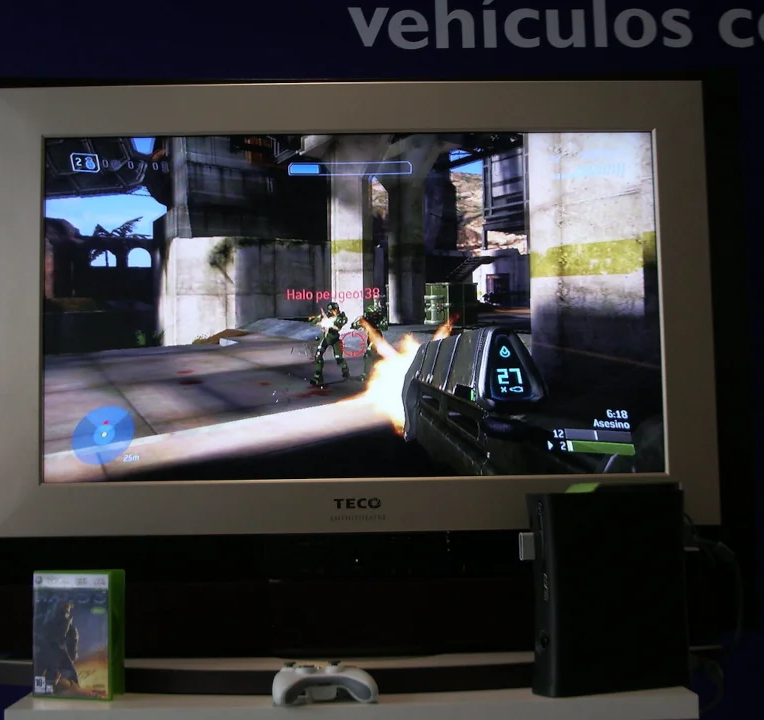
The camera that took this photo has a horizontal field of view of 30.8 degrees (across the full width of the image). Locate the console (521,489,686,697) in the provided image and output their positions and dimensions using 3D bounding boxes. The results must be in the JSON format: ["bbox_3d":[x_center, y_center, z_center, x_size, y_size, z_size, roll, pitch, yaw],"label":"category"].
[{"bbox_3d":[0.346,0.351,2.146,0.258,0.309,0.083,2,-6,-30],"label":"console"}]

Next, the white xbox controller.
[{"bbox_3d":[-0.086,0.474,2.050,0.153,0.058,0.105,0,-6,-9],"label":"white xbox controller"}]

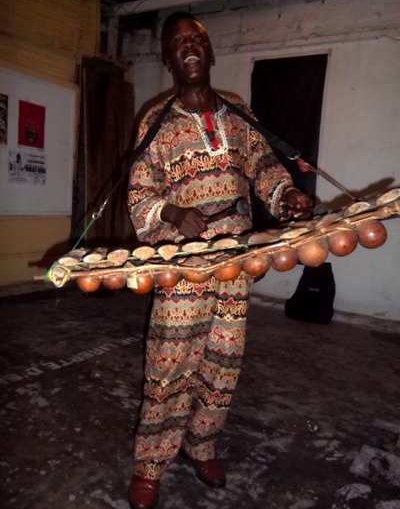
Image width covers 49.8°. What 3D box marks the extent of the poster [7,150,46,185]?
[{"bbox_3d":[-1.759,-0.874,4.443,0.010,0.322,0.457,8,9,29],"label":"poster"}]

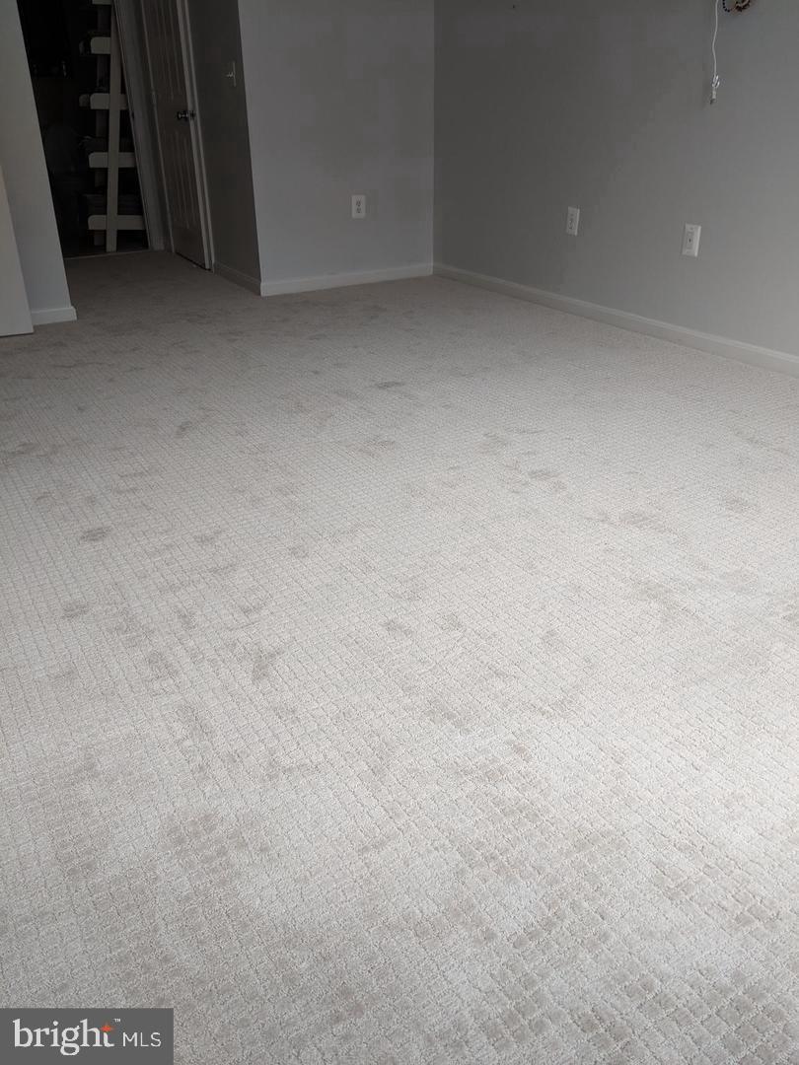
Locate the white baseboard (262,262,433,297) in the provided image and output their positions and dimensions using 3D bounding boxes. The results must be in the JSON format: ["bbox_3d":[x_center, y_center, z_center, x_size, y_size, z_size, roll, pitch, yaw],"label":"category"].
[{"bbox_3d":[-0.301,-1.583,5.190,1.213,0.072,0.015,-16,31,-27],"label":"white baseboard"}]

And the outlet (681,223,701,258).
[{"bbox_3d":[1.305,-1.301,3.708,0.010,0.122,0.080,-16,31,-27],"label":"outlet"}]

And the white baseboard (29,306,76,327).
[{"bbox_3d":[-1.816,-1.133,4.355,0.238,0.068,0.015,-16,31,-27],"label":"white baseboard"}]

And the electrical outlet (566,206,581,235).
[{"bbox_3d":[0.896,-1.606,4.290,0.010,0.122,0.080,-16,31,-27],"label":"electrical outlet"}]

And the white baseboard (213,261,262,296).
[{"bbox_3d":[-1.020,-1.602,5.229,0.015,0.076,0.836,-16,31,-27],"label":"white baseboard"}]

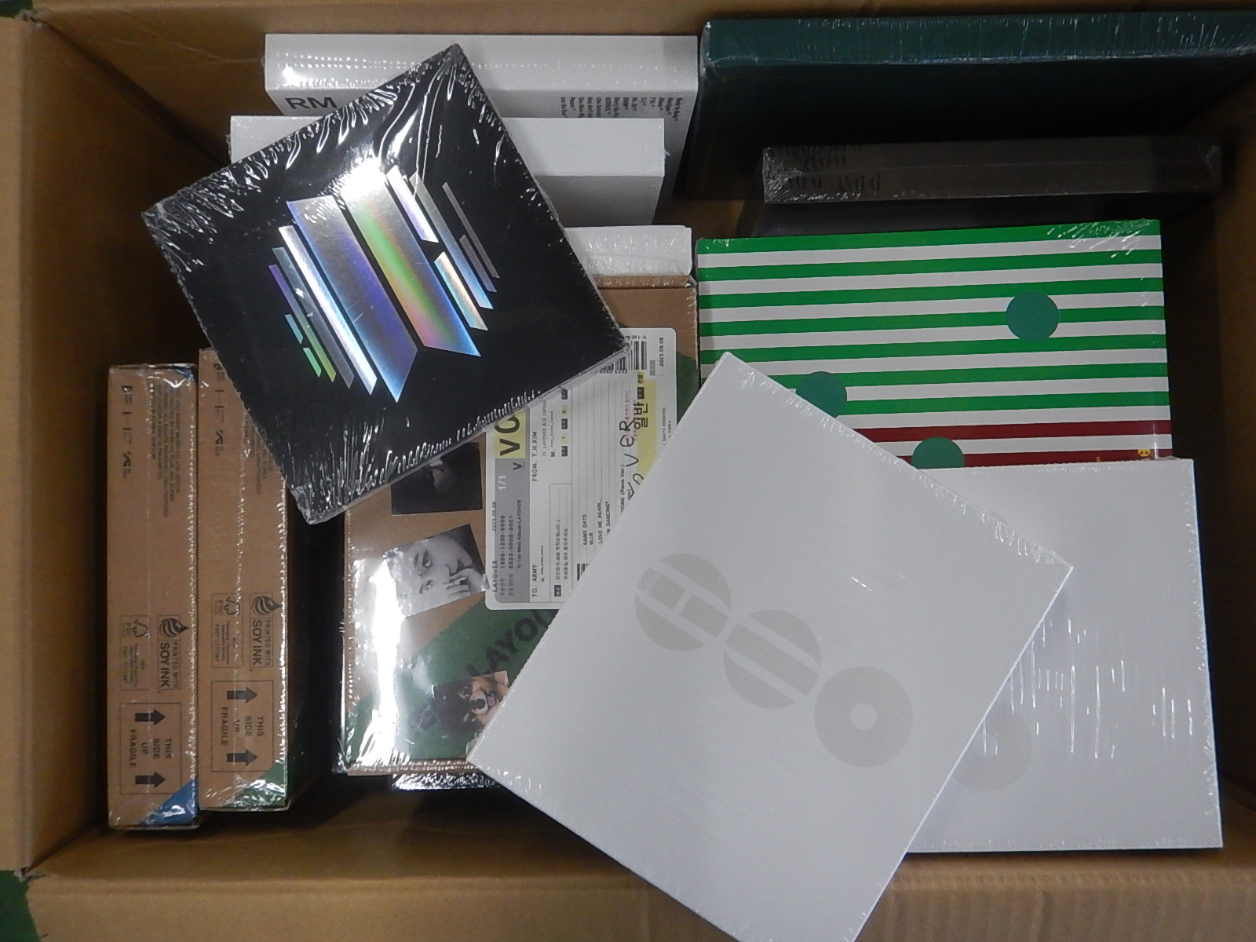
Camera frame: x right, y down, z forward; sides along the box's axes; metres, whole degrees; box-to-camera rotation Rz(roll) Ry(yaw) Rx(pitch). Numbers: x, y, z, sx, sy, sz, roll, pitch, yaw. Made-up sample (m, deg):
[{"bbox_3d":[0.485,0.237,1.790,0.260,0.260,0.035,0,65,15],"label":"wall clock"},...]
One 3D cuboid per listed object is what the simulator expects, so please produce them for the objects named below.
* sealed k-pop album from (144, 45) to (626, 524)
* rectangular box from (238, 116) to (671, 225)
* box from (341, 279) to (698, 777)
[{"bbox_3d":[-0.099,-0.076,0.363,0.142,0.022,0.142,-29,89,0],"label":"sealed k-pop album"},{"bbox_3d":[-0.086,-0.146,0.477,0.200,0.153,0.028,0,88,-2],"label":"rectangular box"},{"bbox_3d":[-0.046,0.024,0.399,0.153,0.041,0.216,-1,89,-1],"label":"box"}]

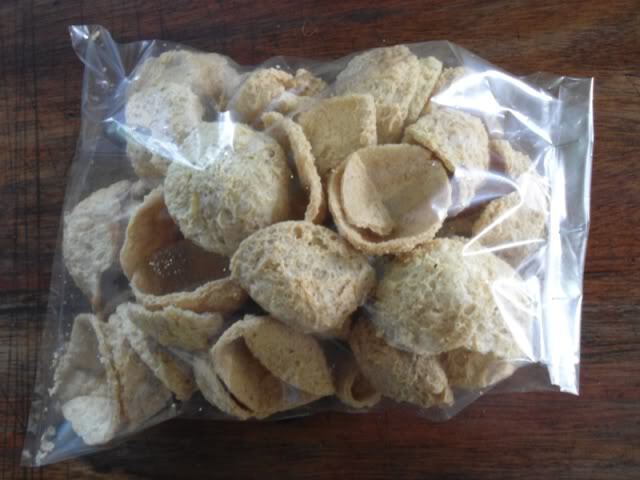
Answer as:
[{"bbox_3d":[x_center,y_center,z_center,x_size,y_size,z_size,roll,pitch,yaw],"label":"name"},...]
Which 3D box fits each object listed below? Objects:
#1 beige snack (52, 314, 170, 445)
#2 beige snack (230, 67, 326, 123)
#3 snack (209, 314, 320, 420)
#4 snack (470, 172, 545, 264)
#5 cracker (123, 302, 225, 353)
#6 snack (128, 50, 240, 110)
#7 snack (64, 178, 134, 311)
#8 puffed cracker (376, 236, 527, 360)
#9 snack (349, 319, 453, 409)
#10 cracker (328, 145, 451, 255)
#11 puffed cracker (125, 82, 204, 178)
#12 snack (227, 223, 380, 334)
[{"bbox_3d":[-0.081,0.054,0.317,0.044,0.034,0.050,0,81,0],"label":"beige snack"},{"bbox_3d":[-0.017,-0.058,0.332,0.039,0.030,0.025,0,81,0],"label":"beige snack"},{"bbox_3d":[-0.021,0.050,0.314,0.041,0.034,0.038,0,81,0],"label":"snack"},{"bbox_3d":[0.089,-0.009,0.384,0.030,0.026,0.038,40,82,5],"label":"snack"},{"bbox_3d":[-0.066,0.040,0.368,0.044,0.028,0.020,12,80,1],"label":"cracker"},{"bbox_3d":[-0.055,-0.064,0.332,0.046,0.032,0.031,0,81,0],"label":"snack"},{"bbox_3d":[-0.088,0.002,0.324,0.029,0.034,0.052,0,81,0],"label":"snack"},{"bbox_3d":[0.050,0.021,0.308,0.057,0.032,0.044,0,81,0],"label":"puffed cracker"},{"bbox_3d":[0.037,0.055,0.374,0.048,0.030,0.027,39,82,5],"label":"snack"},{"bbox_3d":[0.027,-0.015,0.311,0.047,0.030,0.041,0,81,0],"label":"cracker"},{"bbox_3d":[-0.061,-0.043,0.322,0.033,0.028,0.040,0,81,0],"label":"puffed cracker"},{"bbox_3d":[-0.007,0.016,0.359,0.058,0.032,0.042,20,80,2],"label":"snack"}]

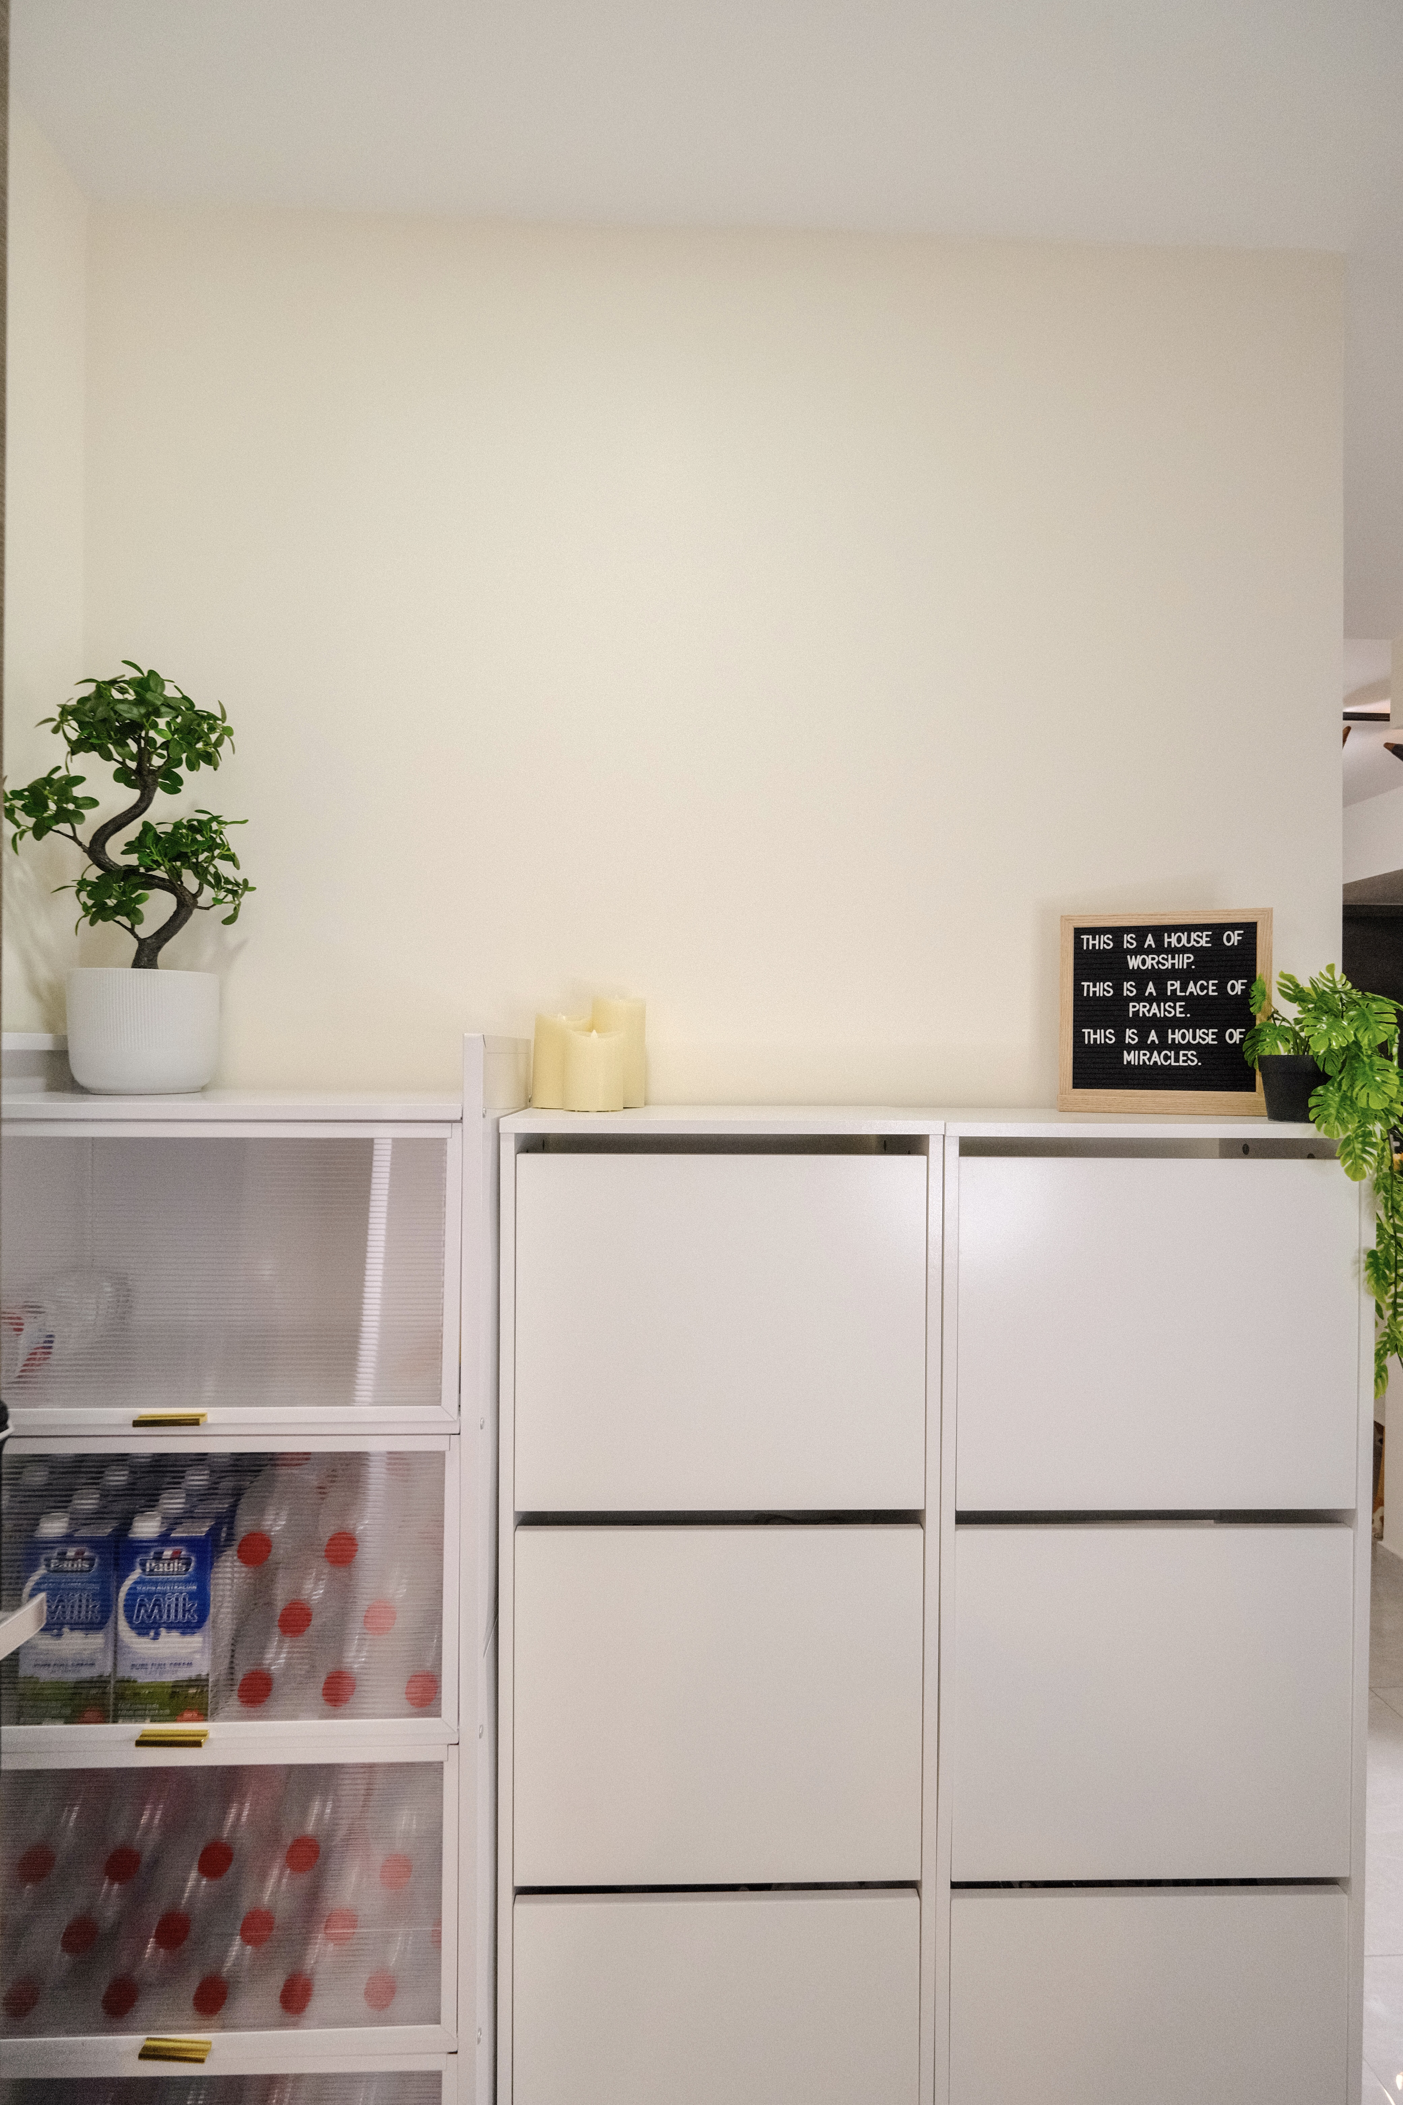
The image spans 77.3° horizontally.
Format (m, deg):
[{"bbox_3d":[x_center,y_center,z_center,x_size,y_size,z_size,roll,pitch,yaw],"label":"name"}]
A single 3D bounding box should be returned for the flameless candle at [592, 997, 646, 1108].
[{"bbox_3d":[-0.113,0.000,1.200,0.075,0.150,0.075,0,1,-1],"label":"flameless candle"}]

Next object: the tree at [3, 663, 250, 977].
[{"bbox_3d":[-0.710,-0.288,1.095,0.298,0.390,0.240,0,1,-1],"label":"tree"}]

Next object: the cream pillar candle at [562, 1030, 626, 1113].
[{"bbox_3d":[-0.135,0.023,1.095,0.075,0.101,0.075,0,1,-1],"label":"cream pillar candle"}]

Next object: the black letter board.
[{"bbox_3d":[0.594,-0.049,1.127,0.248,0.257,0.035,1,1,16],"label":"black letter board"}]

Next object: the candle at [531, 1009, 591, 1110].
[{"bbox_3d":[-0.185,0.010,1.165,0.075,0.126,0.075,0,1,-1],"label":"candle"}]

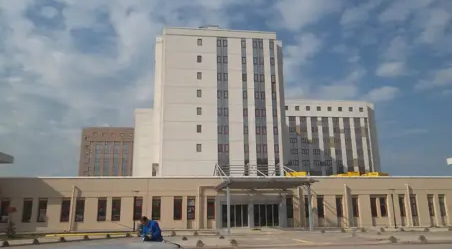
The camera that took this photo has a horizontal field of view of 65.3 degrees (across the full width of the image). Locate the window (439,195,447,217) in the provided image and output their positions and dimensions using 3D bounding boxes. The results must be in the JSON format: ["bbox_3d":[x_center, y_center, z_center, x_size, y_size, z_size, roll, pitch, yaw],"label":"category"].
[{"bbox_3d":[23.303,8.784,37.971,0.770,2.332,0.200,1,-13,-8],"label":"window"}]

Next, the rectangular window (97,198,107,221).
[{"bbox_3d":[-11.688,8.050,33.348,0.790,2.205,0.200,1,-13,-8],"label":"rectangular window"}]

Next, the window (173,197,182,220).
[{"bbox_3d":[-4.350,7.695,32.222,0.809,1.996,0.200,1,-14,-6],"label":"window"}]

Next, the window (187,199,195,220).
[{"bbox_3d":[-3.151,7.702,32.350,0.789,2.013,0.200,1,-14,-6],"label":"window"}]

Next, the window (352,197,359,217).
[{"bbox_3d":[13.457,8.548,36.677,0.770,2.173,0.200,1,-13,-8],"label":"window"}]

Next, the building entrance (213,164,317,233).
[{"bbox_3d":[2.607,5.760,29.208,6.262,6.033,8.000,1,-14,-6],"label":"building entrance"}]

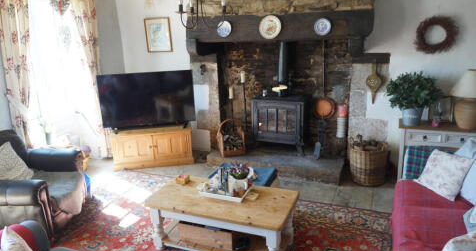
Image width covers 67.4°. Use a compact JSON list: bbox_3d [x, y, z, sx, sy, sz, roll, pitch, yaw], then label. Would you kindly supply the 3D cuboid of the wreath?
[{"bbox_3d":[2.023,-0.927,3.638,0.390,0.375,0.085,4,16,22],"label":"wreath"}]

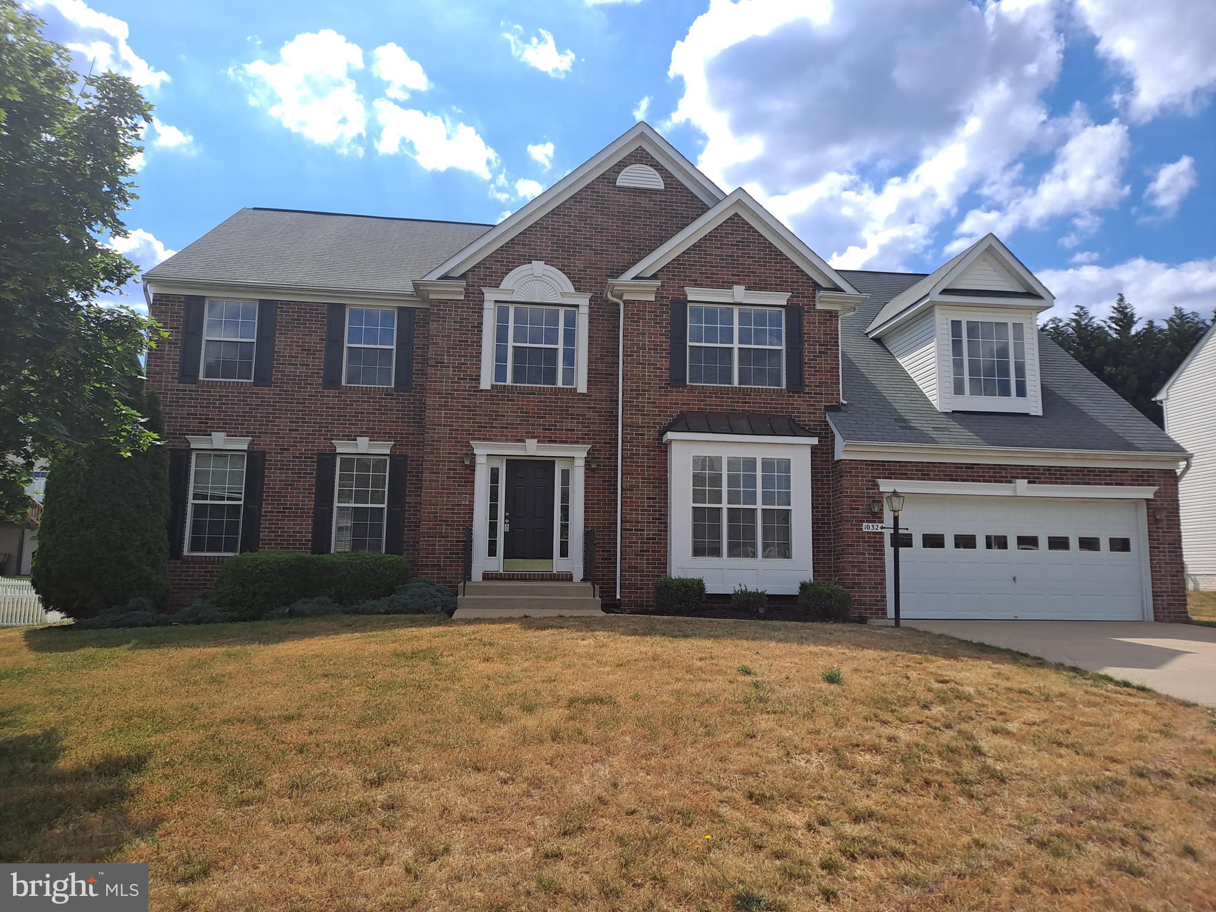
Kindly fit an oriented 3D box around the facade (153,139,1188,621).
[{"bbox_3d":[1.088,-1.552,15.898,18.480,8.840,2.020,2,-7,-7],"label":"facade"}]

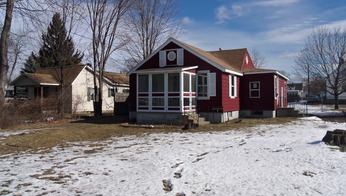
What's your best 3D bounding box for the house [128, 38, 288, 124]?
[{"bbox_3d":[3.600,-1.250,23.600,10.100,5.700,15.600,0,0,27],"label":"house"}]

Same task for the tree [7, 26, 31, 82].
[{"bbox_3d":[-22.000,-4.300,40.000,4.000,11.800,4.000,0,0,0],"label":"tree"}]

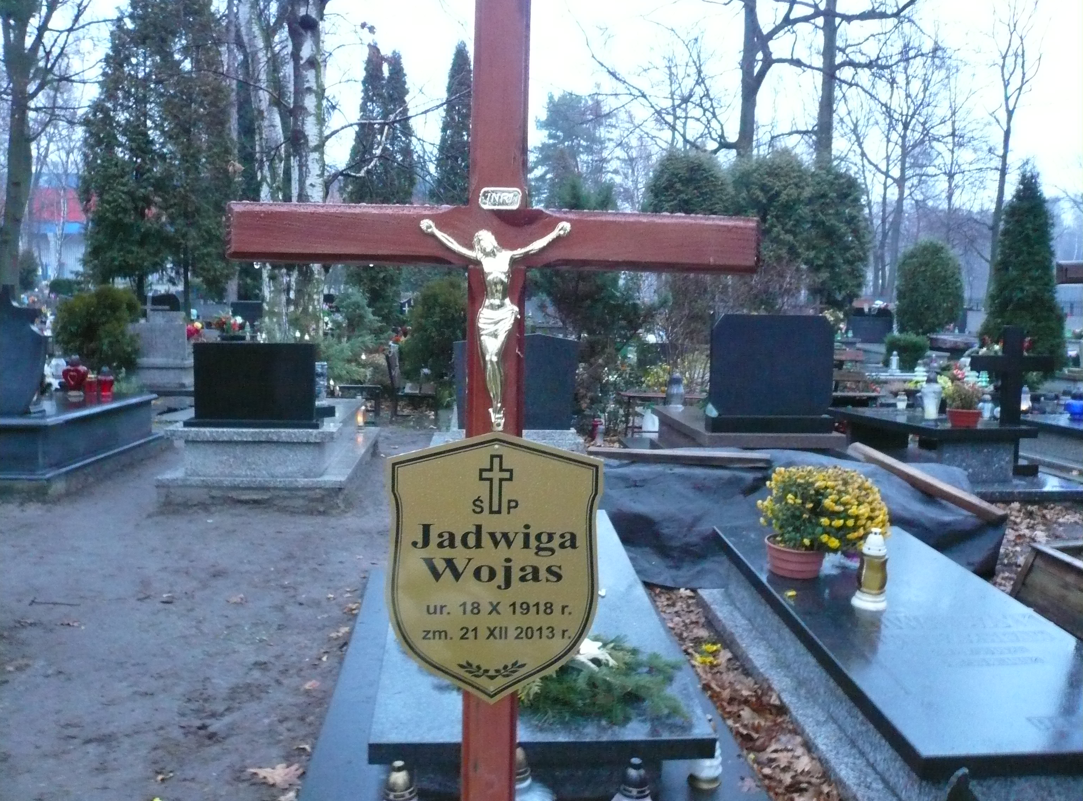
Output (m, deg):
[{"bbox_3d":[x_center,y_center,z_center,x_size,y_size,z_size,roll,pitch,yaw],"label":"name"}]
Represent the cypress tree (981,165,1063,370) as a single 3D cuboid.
[{"bbox_3d":[8.961,-2.317,16.068,1.463,3.708,1.463,1,7,-4],"label":"cypress tree"}]

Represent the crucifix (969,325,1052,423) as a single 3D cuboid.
[{"bbox_3d":[3.222,-0.173,6.002,0.515,0.659,0.093,1,7,-4],"label":"crucifix"}]

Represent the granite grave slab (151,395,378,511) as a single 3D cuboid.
[{"bbox_3d":[-1.724,0.281,5.893,1.075,0.480,1.900,1,7,-5],"label":"granite grave slab"}]

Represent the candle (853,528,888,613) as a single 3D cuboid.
[{"bbox_3d":[1.058,0.536,2.804,0.111,0.258,0.111,1,7,-4],"label":"candle"}]

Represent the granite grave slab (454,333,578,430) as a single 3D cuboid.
[{"bbox_3d":[-0.163,-0.127,5.443,0.742,0.618,0.134,1,7,-4],"label":"granite grave slab"}]

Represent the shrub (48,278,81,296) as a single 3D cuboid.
[{"bbox_3d":[-16.240,-3.781,30.000,1.275,0.869,1.275,1,7,-5],"label":"shrub"}]

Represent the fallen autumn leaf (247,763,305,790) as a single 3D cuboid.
[{"bbox_3d":[-0.707,0.983,2.327,0.147,0.030,0.120,1,7,-5],"label":"fallen autumn leaf"}]

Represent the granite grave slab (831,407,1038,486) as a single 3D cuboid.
[{"bbox_3d":[2.770,0.244,6.489,0.730,0.370,1.700,1,7,-5],"label":"granite grave slab"}]

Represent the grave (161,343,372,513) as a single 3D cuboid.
[{"bbox_3d":[-1.750,0.033,6.011,1.071,0.948,2.060,1,7,-4],"label":"grave"}]

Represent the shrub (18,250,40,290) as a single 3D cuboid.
[{"bbox_3d":[-19.394,-4.797,33.000,0.956,1.721,0.956,1,7,-5],"label":"shrub"}]

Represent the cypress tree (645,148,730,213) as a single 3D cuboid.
[{"bbox_3d":[3.461,-3.399,20.332,1.957,4.635,1.957,1,7,-4],"label":"cypress tree"}]

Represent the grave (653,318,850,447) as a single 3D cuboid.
[{"bbox_3d":[1.383,-0.047,6.132,0.940,1.120,1.660,1,7,-5],"label":"grave"}]

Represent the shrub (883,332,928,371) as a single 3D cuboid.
[{"bbox_3d":[5.197,-0.670,12.500,0.652,0.604,0.652,1,7,-5],"label":"shrub"}]

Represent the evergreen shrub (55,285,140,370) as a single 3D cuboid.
[{"bbox_3d":[-4.738,-0.577,9.301,0.927,1.236,0.927,1,7,-4],"label":"evergreen shrub"}]

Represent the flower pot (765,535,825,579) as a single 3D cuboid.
[{"bbox_3d":[0.909,0.564,3.151,0.211,0.118,0.211,1,7,0],"label":"flower pot"}]

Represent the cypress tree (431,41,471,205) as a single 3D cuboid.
[{"bbox_3d":[-2.330,-6.205,25.000,1.835,8.089,1.835,1,7,-5],"label":"cypress tree"}]

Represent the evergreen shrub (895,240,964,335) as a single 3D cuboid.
[{"bbox_3d":[8.961,-2.317,19.982,1.463,2.575,1.463,1,7,-4],"label":"evergreen shrub"}]

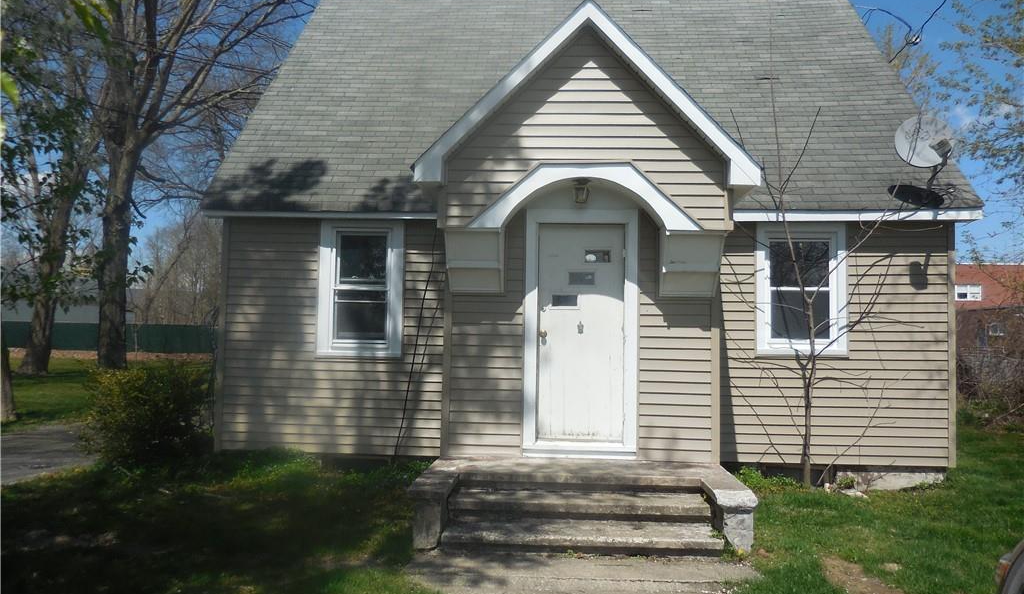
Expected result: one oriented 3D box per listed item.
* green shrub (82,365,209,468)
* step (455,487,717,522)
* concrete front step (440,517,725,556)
[{"bbox_3d":[-4.163,1.312,8.400,1.400,1.120,1.350,1,-3,3],"label":"green shrub"},{"bbox_3d":[0.532,1.665,5.879,1.995,0.152,0.445,1,-3,3],"label":"step"},{"bbox_3d":[0.513,1.800,5.511,2.010,0.152,0.445,1,-3,3],"label":"concrete front step"}]

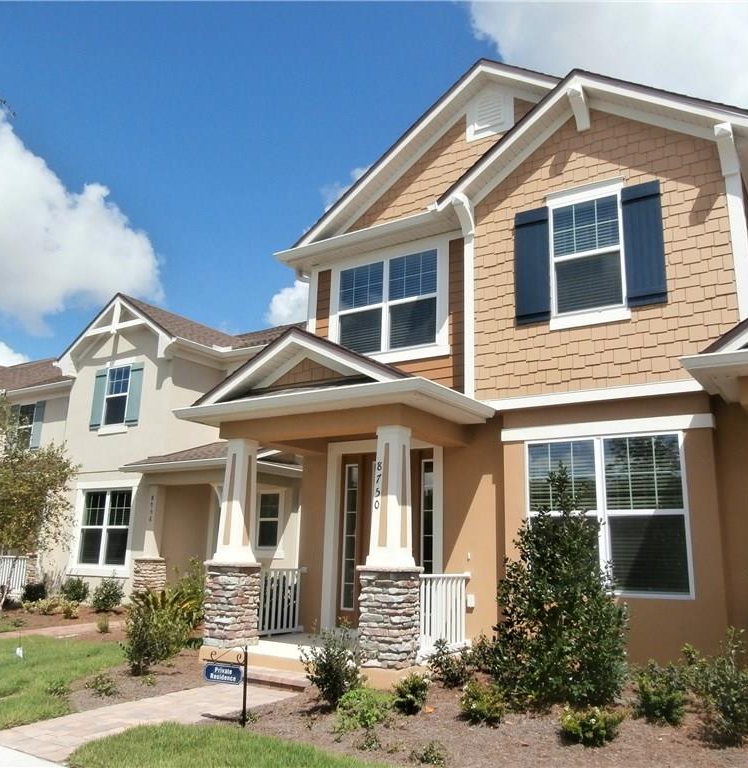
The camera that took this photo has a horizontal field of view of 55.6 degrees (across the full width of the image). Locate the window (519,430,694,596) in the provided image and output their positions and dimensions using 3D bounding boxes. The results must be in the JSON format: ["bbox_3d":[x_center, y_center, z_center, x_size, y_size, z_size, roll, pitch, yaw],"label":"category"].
[{"bbox_3d":[2.690,1.526,8.305,1.870,1.810,0.100,-7,-16,34],"label":"window"}]

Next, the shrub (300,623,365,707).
[{"bbox_3d":[-0.381,2.644,6.740,0.558,0.724,0.558,1,-13,0],"label":"shrub"}]

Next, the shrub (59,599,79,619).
[{"bbox_3d":[-6.187,4.547,14.430,0.377,0.360,0.377,-7,-16,34],"label":"shrub"}]

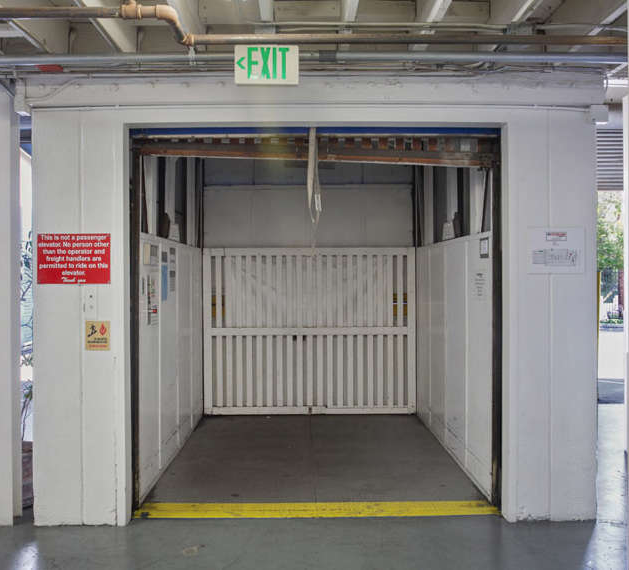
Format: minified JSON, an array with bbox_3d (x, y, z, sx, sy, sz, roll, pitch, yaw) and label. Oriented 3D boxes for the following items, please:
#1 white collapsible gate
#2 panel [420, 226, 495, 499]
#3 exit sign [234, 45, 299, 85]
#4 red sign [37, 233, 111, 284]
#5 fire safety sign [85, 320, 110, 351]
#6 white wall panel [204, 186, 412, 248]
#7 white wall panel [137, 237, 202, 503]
[{"bbox_3d":[-0.049,0.500,6.887,2.280,1.783,0.060,0,1,-1],"label":"white collapsible gate"},{"bbox_3d":[1.162,0.527,5.559,0.050,1.789,2.697,0,1,-1],"label":"panel"},{"bbox_3d":[-0.232,-1.073,3.147,0.313,0.193,0.045,0,1,-1],"label":"exit sign"},{"bbox_3d":[-1.442,-0.157,3.847,0.437,0.300,0.010,0,1,-1],"label":"red sign"},{"bbox_3d":[-1.305,0.306,3.862,0.148,0.177,0.005,0,1,-1],"label":"fire safety sign"},{"bbox_3d":[-0.067,-0.735,6.972,2.262,0.678,0.040,0,1,-1],"label":"white wall panel"},{"bbox_3d":[-1.183,0.529,5.499,0.050,1.789,2.697,0,1,-1],"label":"white wall panel"}]

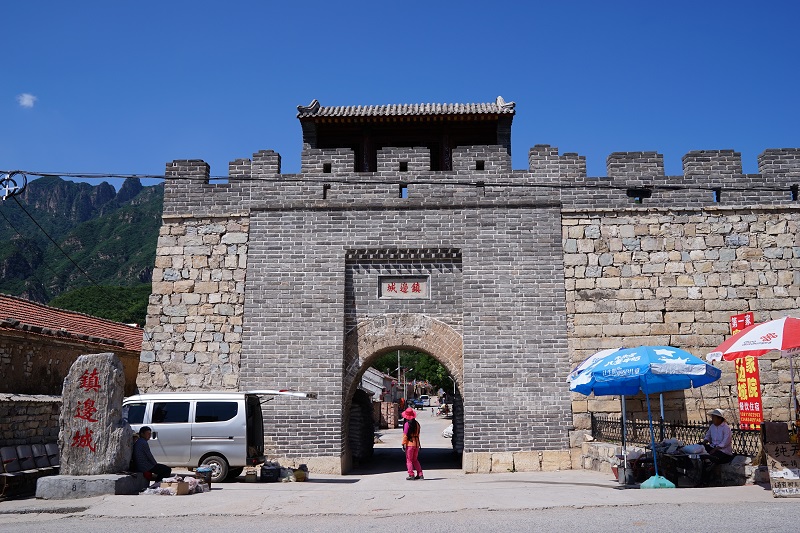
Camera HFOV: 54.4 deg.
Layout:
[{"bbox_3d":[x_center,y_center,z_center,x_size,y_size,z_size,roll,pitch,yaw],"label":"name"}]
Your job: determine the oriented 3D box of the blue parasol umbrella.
[{"bbox_3d":[4.593,2.746,14.338,2.800,2.570,2.800,0,-10,0],"label":"blue parasol umbrella"}]

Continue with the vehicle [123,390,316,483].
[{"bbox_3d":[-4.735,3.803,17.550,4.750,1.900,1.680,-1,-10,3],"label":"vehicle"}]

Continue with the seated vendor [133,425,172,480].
[{"bbox_3d":[-4.735,3.596,14.602,0.750,1.160,0.520,-4,-11,21],"label":"seated vendor"}]

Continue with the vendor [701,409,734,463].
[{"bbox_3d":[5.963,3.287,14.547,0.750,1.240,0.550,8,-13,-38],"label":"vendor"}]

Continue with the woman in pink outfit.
[{"bbox_3d":[0.249,3.827,16.791,0.500,1.540,0.360,6,-11,-30],"label":"woman in pink outfit"}]

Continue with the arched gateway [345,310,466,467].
[{"bbox_3d":[0.123,3.205,19.743,2.950,3.740,2.200,-1,-10,2],"label":"arched gateway"}]

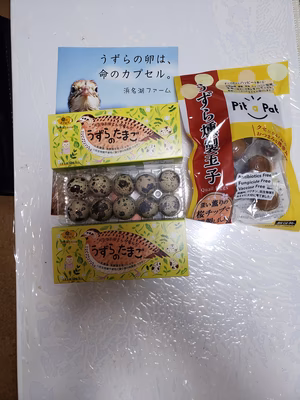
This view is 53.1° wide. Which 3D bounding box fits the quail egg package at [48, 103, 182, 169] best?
[{"bbox_3d":[-0.037,-0.069,0.350,0.145,0.036,0.060,-5,87,2],"label":"quail egg package"}]

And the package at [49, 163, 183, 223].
[{"bbox_3d":[-0.034,-0.006,0.348,0.144,0.034,0.062,-4,87,2],"label":"package"}]

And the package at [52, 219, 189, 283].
[{"bbox_3d":[-0.032,0.057,0.343,0.145,0.036,0.060,-4,87,2],"label":"package"}]

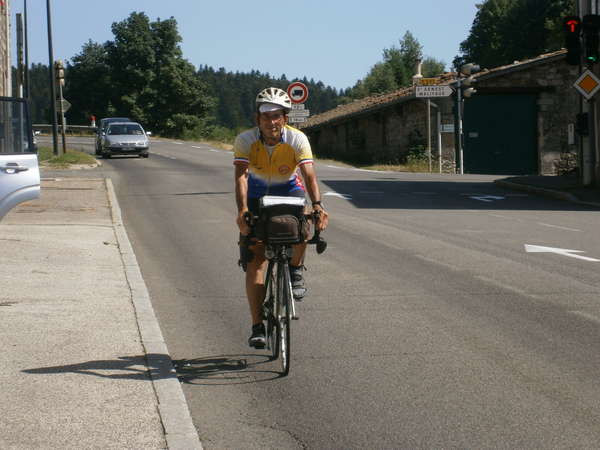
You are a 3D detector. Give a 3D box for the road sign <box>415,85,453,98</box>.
[{"bbox_3d":[3.715,-3.660,62.000,1.030,0.310,0.050,-2,3,0],"label":"road sign"}]

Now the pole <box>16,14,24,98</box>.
[{"bbox_3d":[-10.884,-5.331,88.000,0.230,5.800,0.230,-2,3,0],"label":"pole"}]

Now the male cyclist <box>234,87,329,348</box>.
[{"bbox_3d":[-0.114,-0.046,13.900,0.570,1.620,0.850,-2,3,-5],"label":"male cyclist"}]

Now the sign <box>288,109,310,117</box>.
[{"bbox_3d":[-0.019,-4.332,87.000,0.830,0.280,0.050,-2,3,0],"label":"sign"}]

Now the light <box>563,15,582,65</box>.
[{"bbox_3d":[5.744,-3.889,47.500,0.380,1.010,0.380,-2,3,2],"label":"light"}]

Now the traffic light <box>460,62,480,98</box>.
[{"bbox_3d":[4.705,-3.976,62.000,0.460,0.980,0.360,-1,3,9],"label":"traffic light"}]

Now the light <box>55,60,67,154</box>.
[{"bbox_3d":[-9.016,-4.432,85.000,0.400,3.500,0.420,-1,3,3],"label":"light"}]

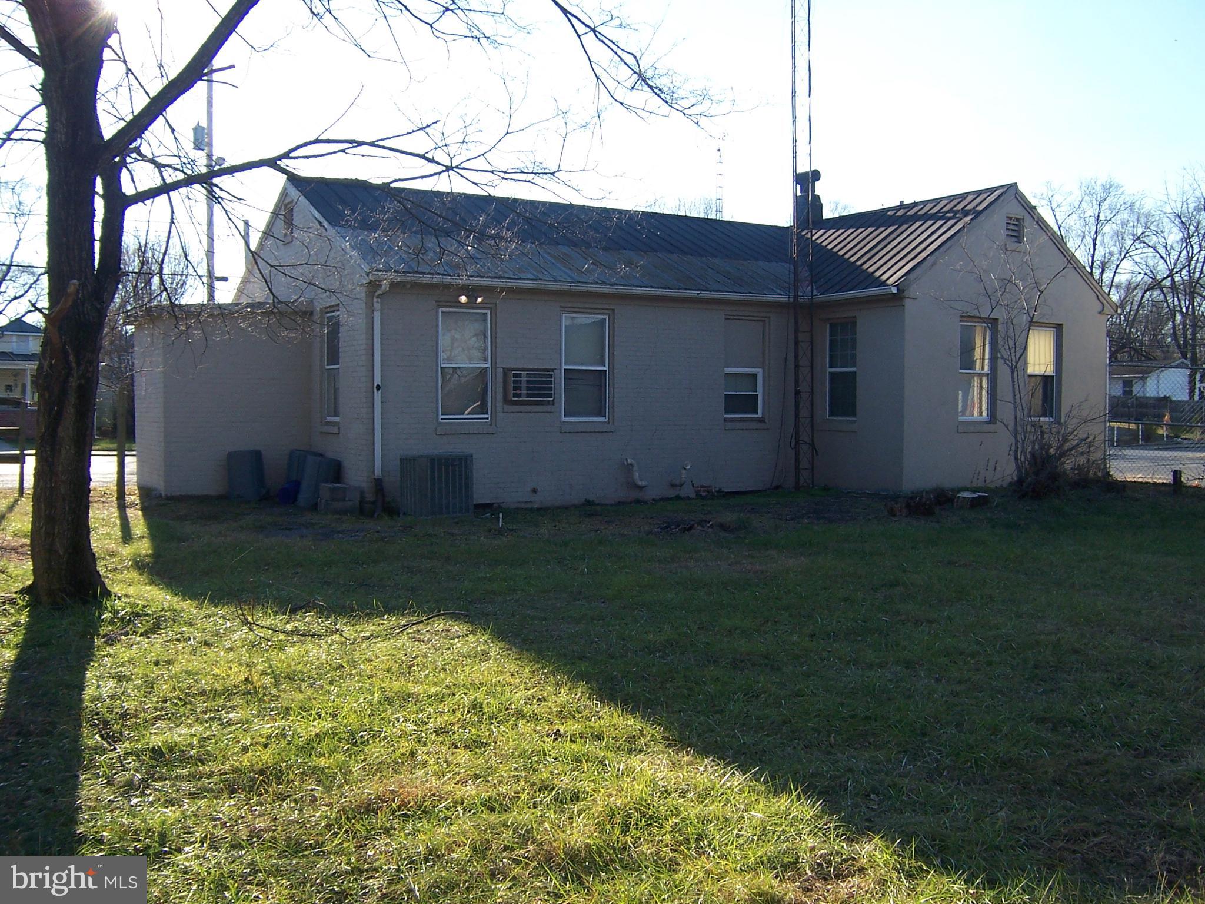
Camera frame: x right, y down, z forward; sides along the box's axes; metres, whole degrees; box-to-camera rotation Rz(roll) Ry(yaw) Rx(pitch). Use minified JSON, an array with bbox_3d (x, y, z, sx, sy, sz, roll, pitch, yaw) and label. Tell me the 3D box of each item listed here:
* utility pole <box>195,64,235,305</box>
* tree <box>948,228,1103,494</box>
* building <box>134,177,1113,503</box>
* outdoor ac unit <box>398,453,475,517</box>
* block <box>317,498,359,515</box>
[{"bbox_3d":[-11.803,-5.793,34.821,1.100,11.500,0.600,-1,2,-19],"label":"utility pole"},{"bbox_3d":[6.535,-1.413,17.772,2.250,4.000,1.800,1,3,20],"label":"tree"},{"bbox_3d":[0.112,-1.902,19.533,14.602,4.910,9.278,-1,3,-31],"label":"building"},{"bbox_3d":[-2.095,0.404,14.517,0.680,0.735,0.700,-1,3,-31],"label":"outdoor ac unit"},{"bbox_3d":[-3.178,0.662,13.901,0.420,0.190,0.200,-2,3,-34],"label":"block"}]

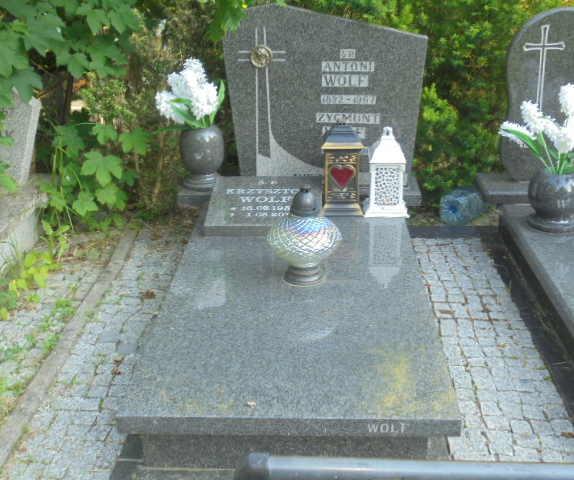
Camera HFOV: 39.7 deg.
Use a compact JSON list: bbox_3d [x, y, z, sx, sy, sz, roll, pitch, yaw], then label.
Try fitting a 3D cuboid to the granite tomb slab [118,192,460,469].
[{"bbox_3d":[0.040,0.228,2.735,0.850,0.190,1.600,0,22,3],"label":"granite tomb slab"}]

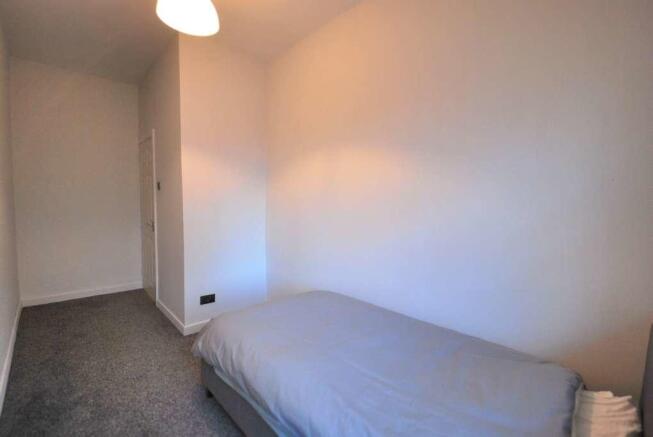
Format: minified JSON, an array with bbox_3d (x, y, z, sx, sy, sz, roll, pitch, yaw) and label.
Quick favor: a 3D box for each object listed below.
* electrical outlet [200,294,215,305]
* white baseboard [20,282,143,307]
[{"bbox_3d":[-1.167,0.804,2.688,0.146,0.086,0.012,-2,5,-44],"label":"electrical outlet"},{"bbox_3d":[-3.048,0.967,3.509,1.166,0.095,0.020,-2,5,-38],"label":"white baseboard"}]

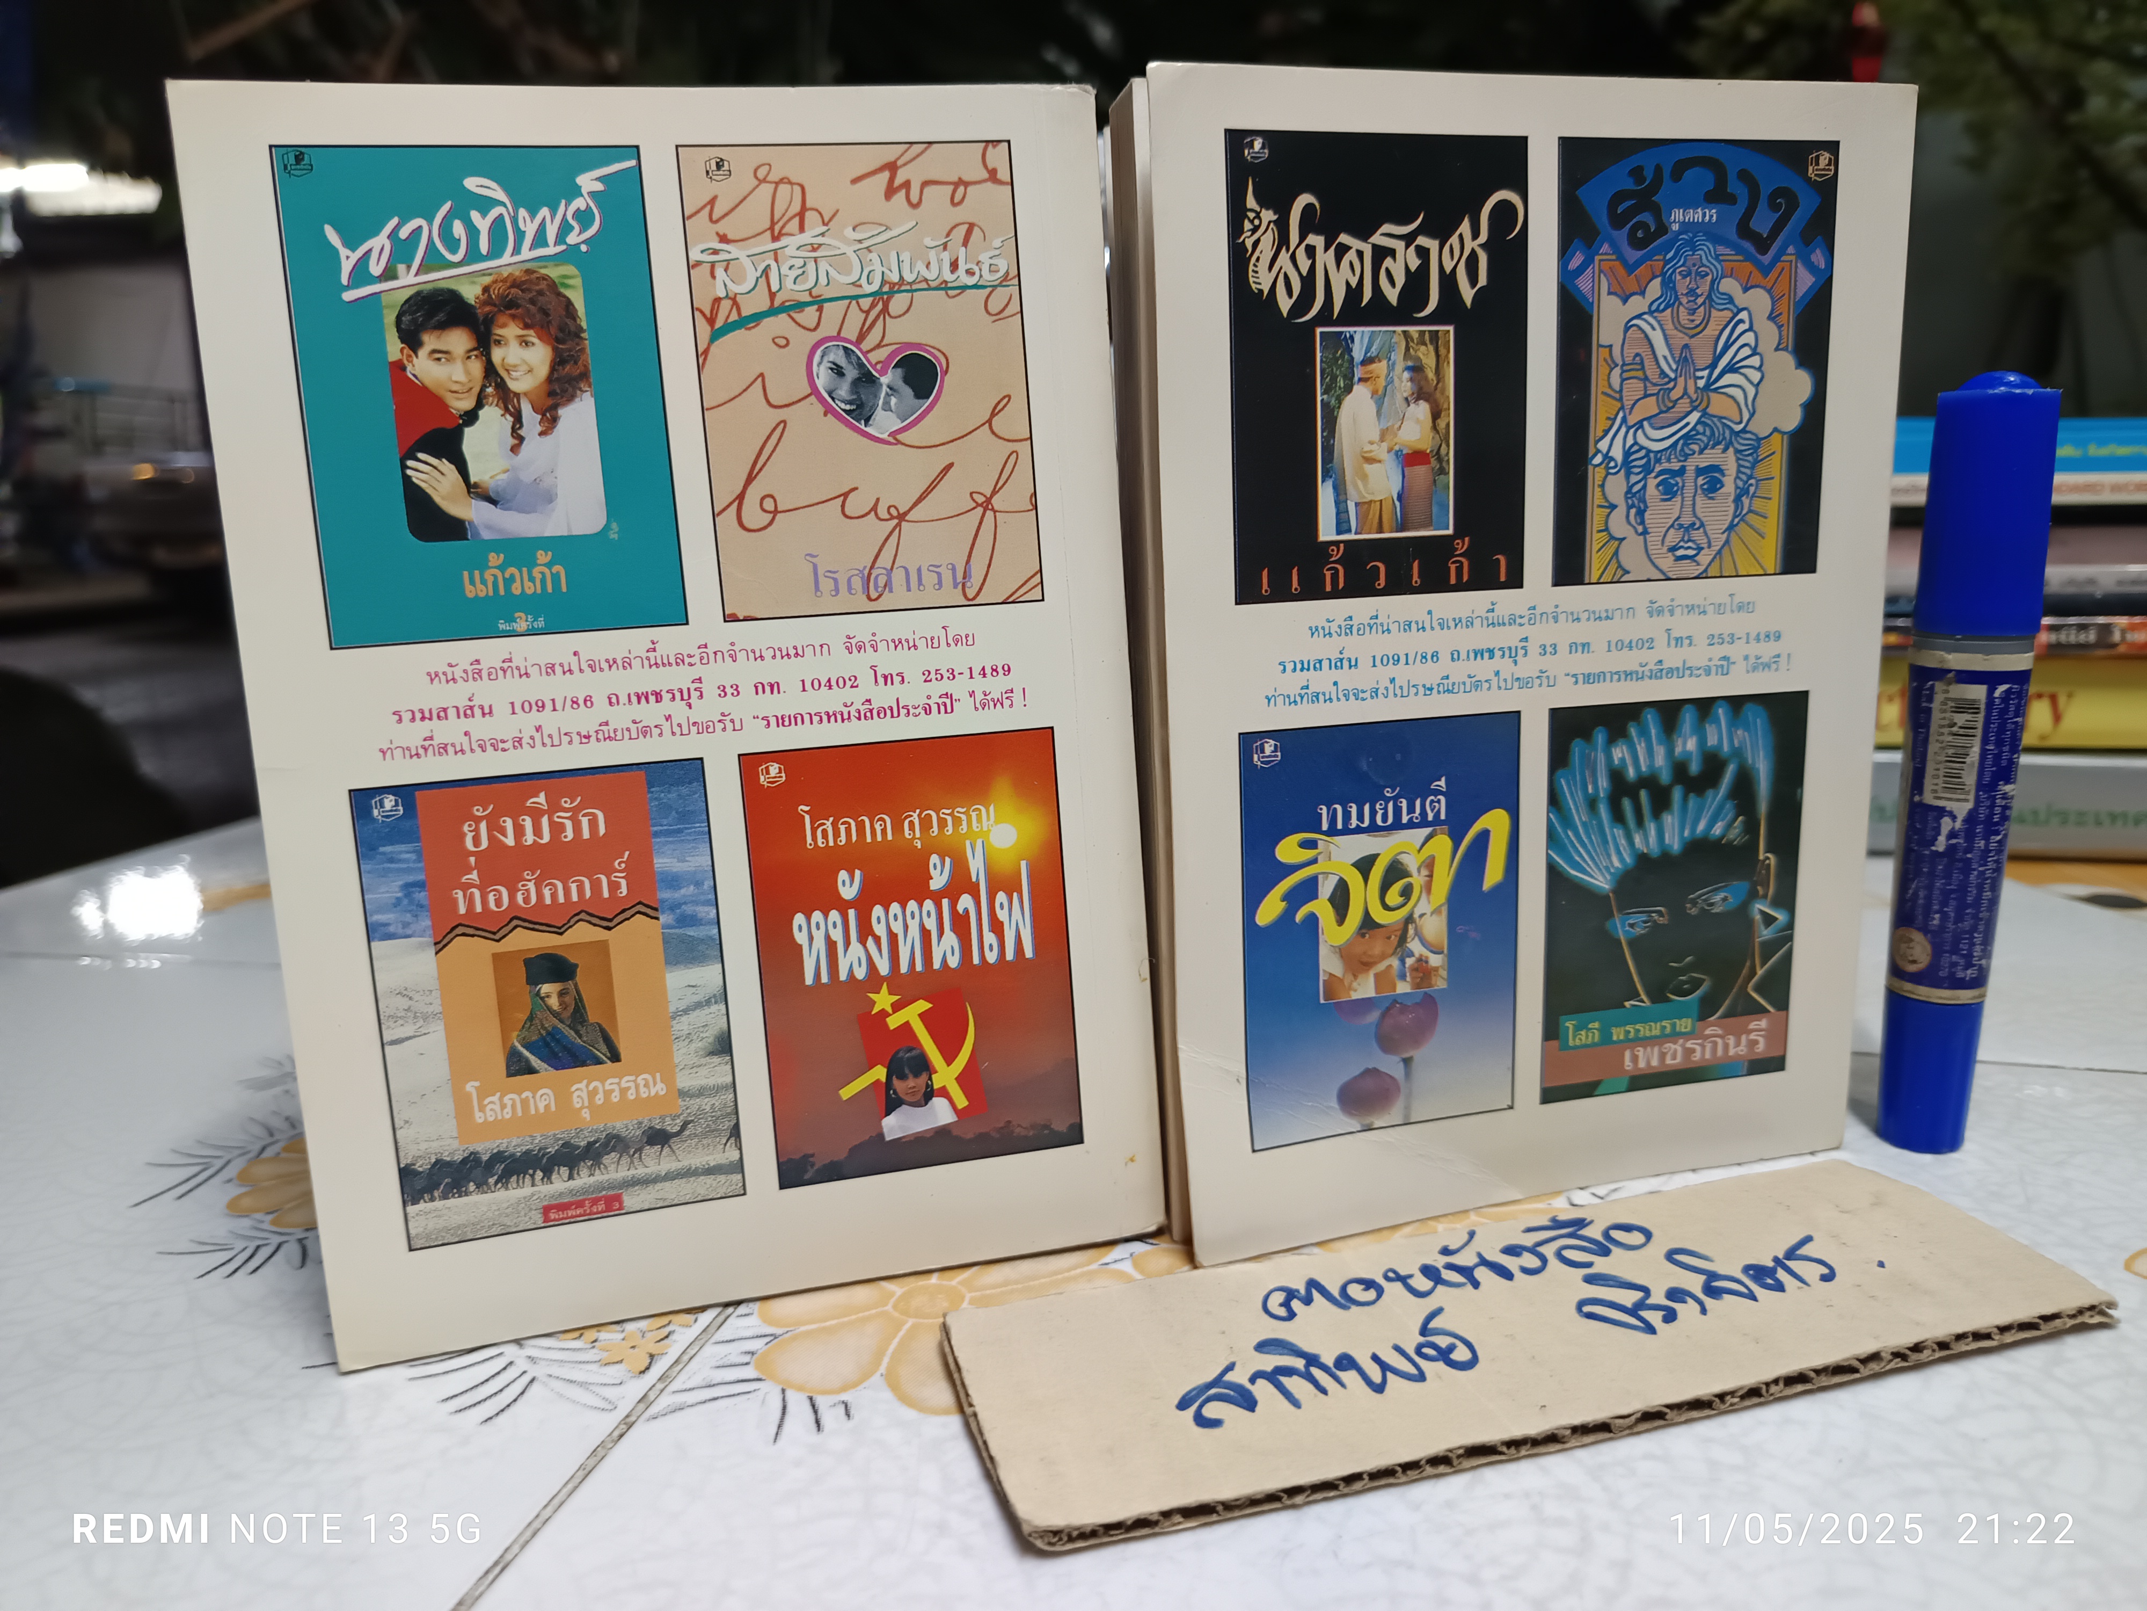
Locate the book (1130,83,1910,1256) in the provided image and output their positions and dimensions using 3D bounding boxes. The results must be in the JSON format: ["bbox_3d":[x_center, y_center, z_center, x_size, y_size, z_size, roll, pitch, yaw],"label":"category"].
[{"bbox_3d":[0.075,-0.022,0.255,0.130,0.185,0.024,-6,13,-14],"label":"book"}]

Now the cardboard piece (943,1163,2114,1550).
[{"bbox_3d":[0.067,0.078,0.226,0.166,0.004,0.053,-6,14,-13],"label":"cardboard piece"}]

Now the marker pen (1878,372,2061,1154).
[{"bbox_3d":[0.158,-0.005,0.266,0.018,0.140,0.018,6,15,31],"label":"marker pen"}]

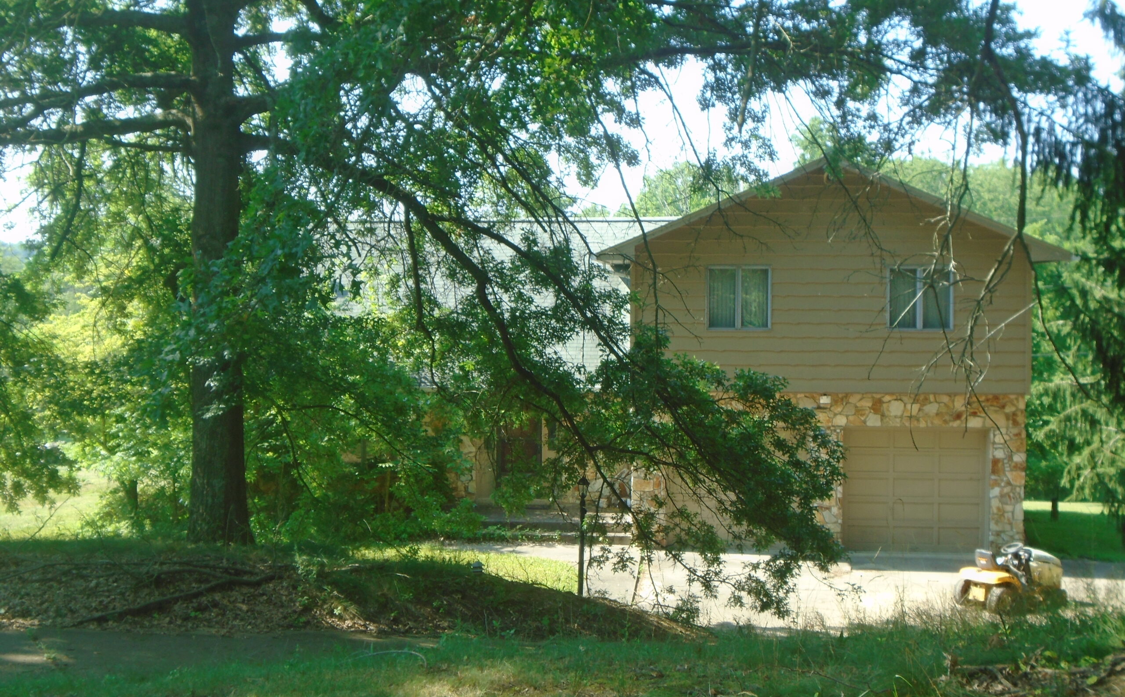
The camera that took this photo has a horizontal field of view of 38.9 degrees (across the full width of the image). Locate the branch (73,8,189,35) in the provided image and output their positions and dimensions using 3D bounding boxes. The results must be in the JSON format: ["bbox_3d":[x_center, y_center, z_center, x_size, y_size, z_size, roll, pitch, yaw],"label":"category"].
[{"bbox_3d":[-4.742,-3.593,17.500,1.300,0.290,0.300,0,1,0],"label":"branch"}]

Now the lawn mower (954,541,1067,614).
[{"bbox_3d":[6.380,3.250,22.600,1.720,1.060,1.100,-1,1,-33],"label":"lawn mower"}]

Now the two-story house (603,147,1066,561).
[{"bbox_3d":[5.030,0.030,33.500,8.600,7.200,9.400,0,1,2],"label":"two-story house"}]

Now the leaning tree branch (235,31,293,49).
[{"bbox_3d":[-3.289,-3.390,17.500,0.650,0.200,0.200,0,1,0],"label":"leaning tree branch"}]

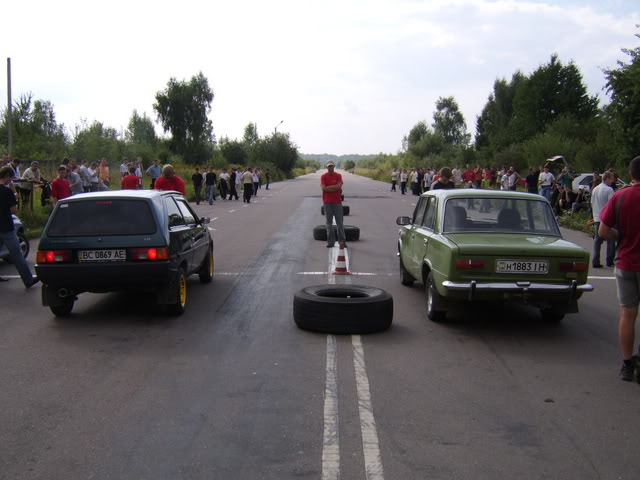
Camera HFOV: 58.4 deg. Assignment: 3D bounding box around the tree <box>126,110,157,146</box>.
[{"bbox_3d":[-22.597,-11.793,72.551,4.600,9.020,4.600,0,7,0],"label":"tree"}]

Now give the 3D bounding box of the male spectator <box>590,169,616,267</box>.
[{"bbox_3d":[5.137,-0.362,10.385,0.550,1.760,0.420,5,9,33],"label":"male spectator"}]

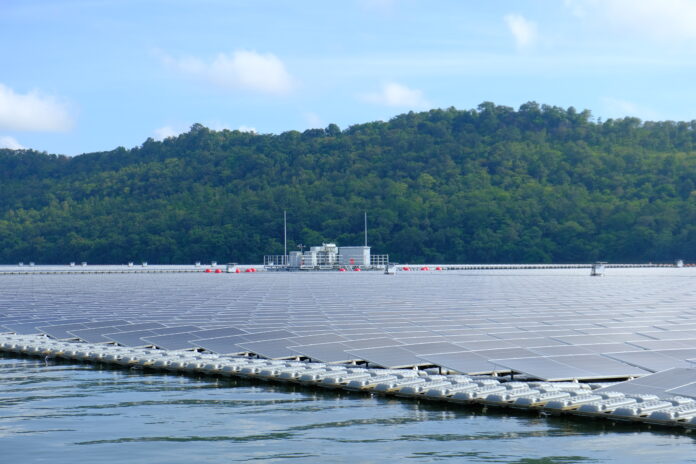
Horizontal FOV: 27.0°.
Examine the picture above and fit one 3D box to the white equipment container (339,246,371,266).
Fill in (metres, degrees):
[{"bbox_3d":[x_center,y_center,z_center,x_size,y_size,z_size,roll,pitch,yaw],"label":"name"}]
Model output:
[{"bbox_3d":[0.810,2.900,170.000,3.100,2.300,2.300,0,-1,19],"label":"white equipment container"}]

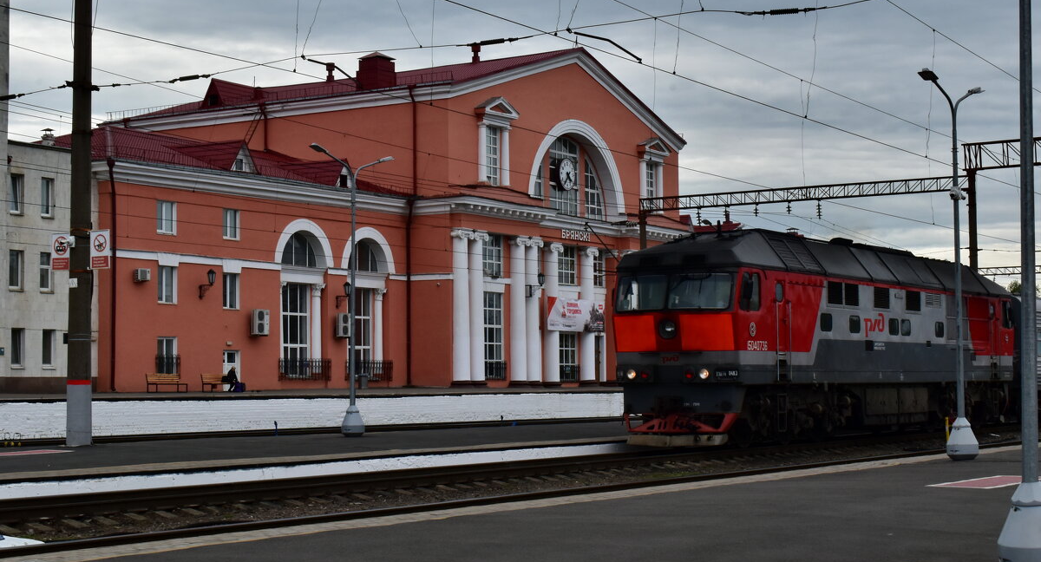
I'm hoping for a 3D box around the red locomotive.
[{"bbox_3d":[8.881,1.641,47.119,3.040,5.130,20.900,-2,-4,33],"label":"red locomotive"}]

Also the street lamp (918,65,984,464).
[{"bbox_3d":[7.419,-0.211,29.450,0.540,6.520,2.500,-3,-4,35],"label":"street lamp"}]

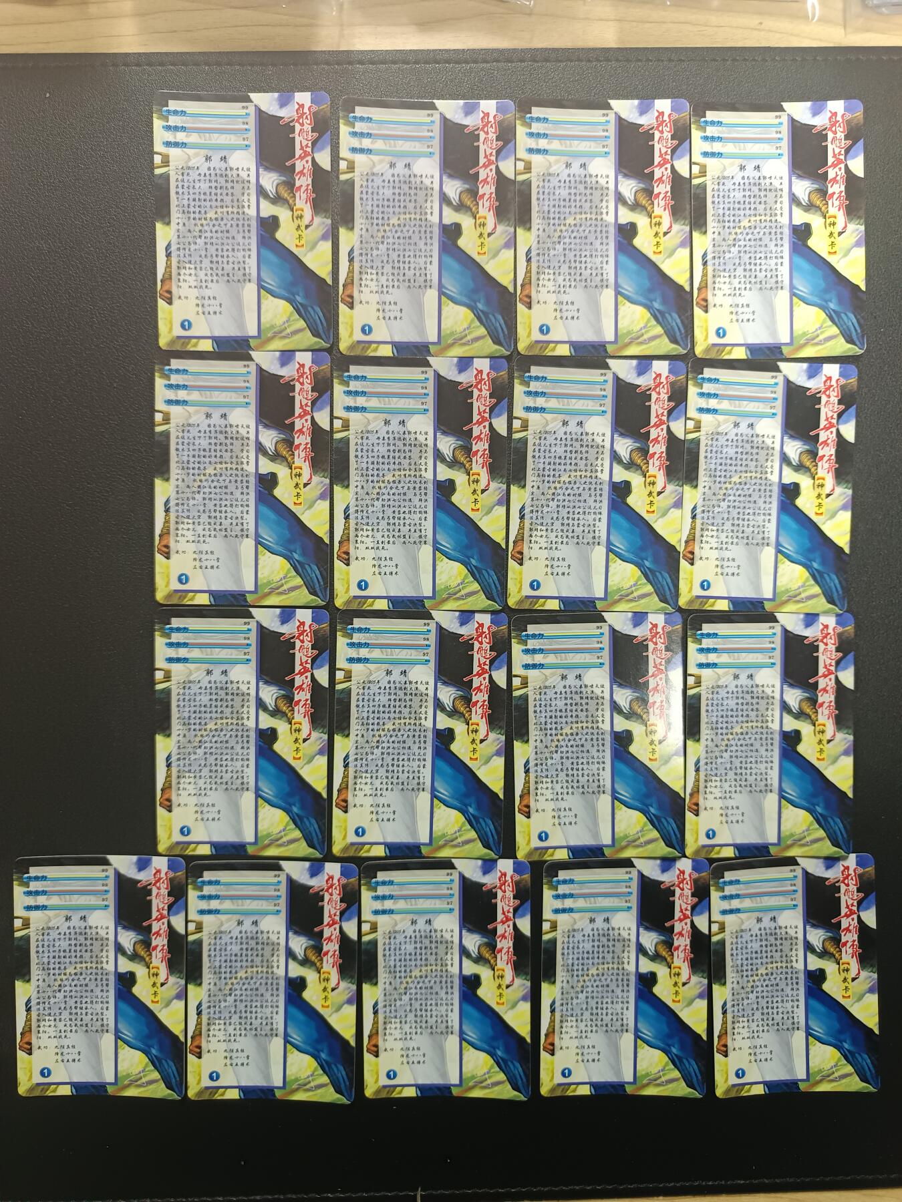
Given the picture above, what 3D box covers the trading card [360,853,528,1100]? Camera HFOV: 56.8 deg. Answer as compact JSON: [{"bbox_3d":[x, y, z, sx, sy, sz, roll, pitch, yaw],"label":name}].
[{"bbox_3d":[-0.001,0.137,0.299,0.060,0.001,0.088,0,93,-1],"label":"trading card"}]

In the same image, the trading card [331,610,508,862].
[{"bbox_3d":[-0.011,0.047,0.295,0.060,0.001,0.088,1,93,-2],"label":"trading card"}]

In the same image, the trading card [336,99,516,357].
[{"bbox_3d":[-0.009,-0.128,0.287,0.060,0.001,0.088,0,93,-1],"label":"trading card"}]

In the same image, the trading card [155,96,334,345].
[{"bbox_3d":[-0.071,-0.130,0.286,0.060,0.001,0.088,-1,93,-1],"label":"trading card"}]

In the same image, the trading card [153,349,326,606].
[{"bbox_3d":[-0.072,-0.042,0.288,0.060,0.001,0.087,1,92,-1],"label":"trading card"}]

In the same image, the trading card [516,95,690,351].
[{"bbox_3d":[0.053,-0.129,0.287,0.060,0.001,0.087,0,92,-1],"label":"trading card"}]

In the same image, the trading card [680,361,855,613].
[{"bbox_3d":[0.111,-0.040,0.292,0.060,0.001,0.087,2,92,-1],"label":"trading card"}]

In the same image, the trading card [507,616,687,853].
[{"bbox_3d":[0.052,0.048,0.294,0.060,0.001,0.087,-1,92,-1],"label":"trading card"}]

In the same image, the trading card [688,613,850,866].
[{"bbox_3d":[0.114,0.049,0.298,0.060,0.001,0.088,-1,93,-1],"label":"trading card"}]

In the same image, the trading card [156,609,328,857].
[{"bbox_3d":[-0.073,0.046,0.292,0.060,0.001,0.087,1,92,-1],"label":"trading card"}]

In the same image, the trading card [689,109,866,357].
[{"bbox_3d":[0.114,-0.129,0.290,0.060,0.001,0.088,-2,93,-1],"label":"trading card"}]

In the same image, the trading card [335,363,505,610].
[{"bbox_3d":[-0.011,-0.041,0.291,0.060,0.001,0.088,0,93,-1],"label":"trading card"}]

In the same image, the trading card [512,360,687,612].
[{"bbox_3d":[0.051,-0.040,0.291,0.060,0.001,0.087,1,92,-1],"label":"trading card"}]

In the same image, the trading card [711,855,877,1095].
[{"bbox_3d":[0.124,0.135,0.299,0.060,0.001,0.087,-2,92,-1],"label":"trading card"}]

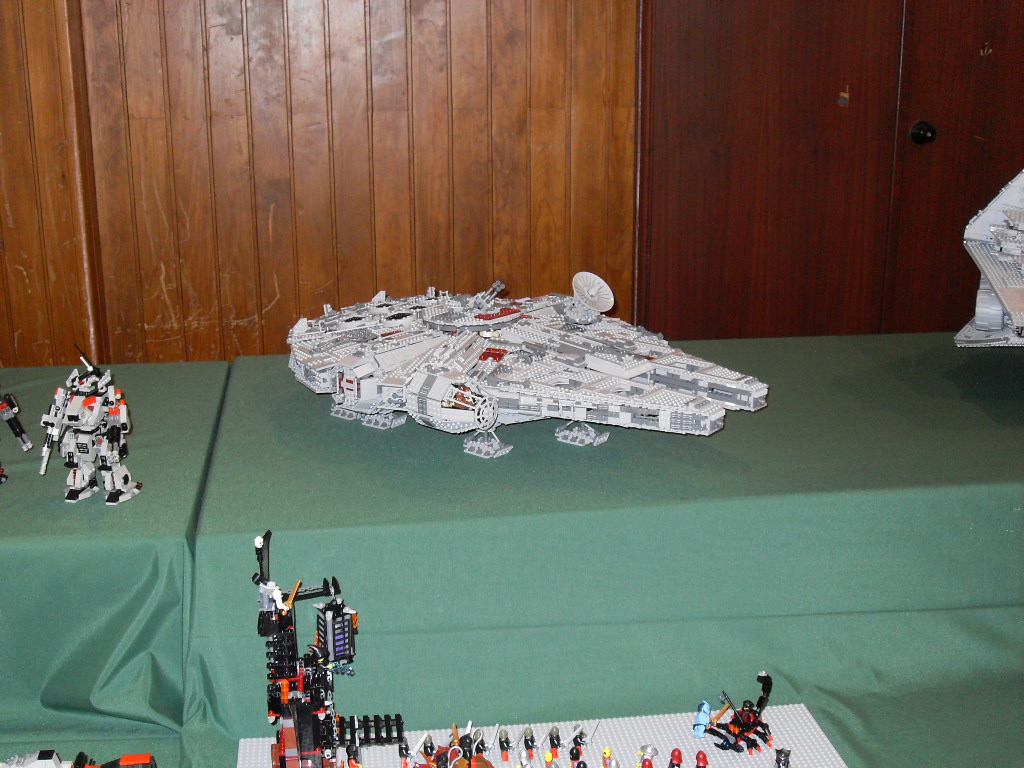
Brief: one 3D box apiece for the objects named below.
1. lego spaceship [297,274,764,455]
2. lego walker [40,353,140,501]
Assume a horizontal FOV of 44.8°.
[{"bbox_3d":[-0.003,-0.055,2.004,0.835,0.217,0.565,11,19,38],"label":"lego spaceship"},{"bbox_3d":[-0.564,0.055,1.666,0.112,0.203,0.080,3,16,16],"label":"lego walker"}]

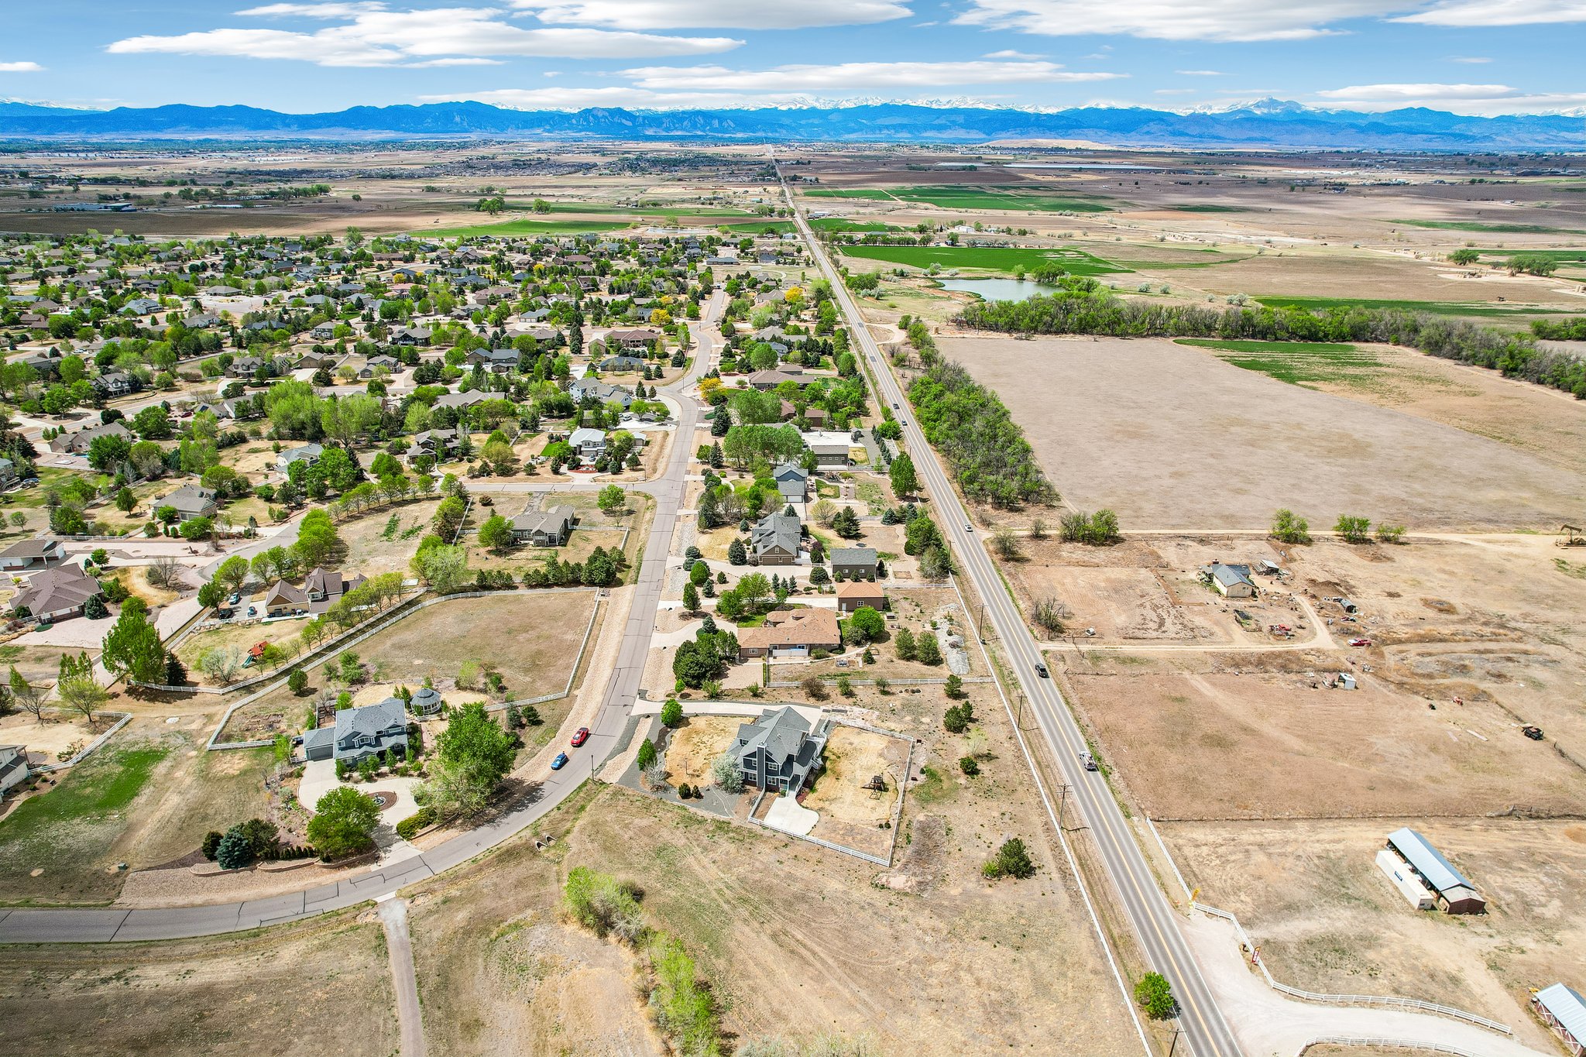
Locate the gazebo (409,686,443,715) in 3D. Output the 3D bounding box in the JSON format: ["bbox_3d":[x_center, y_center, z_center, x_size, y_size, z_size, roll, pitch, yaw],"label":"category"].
[{"bbox_3d":[-86.640,40.260,228.740,6.500,5.500,6.500,-9,24,-22],"label":"gazebo"}]

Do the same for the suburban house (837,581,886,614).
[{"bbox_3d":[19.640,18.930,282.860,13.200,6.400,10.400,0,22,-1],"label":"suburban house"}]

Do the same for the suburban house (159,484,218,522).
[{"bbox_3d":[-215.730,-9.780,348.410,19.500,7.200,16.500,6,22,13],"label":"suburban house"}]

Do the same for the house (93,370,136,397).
[{"bbox_3d":[-351.840,-74.120,500.530,14.500,8.500,16.500,12,25,28],"label":"house"}]

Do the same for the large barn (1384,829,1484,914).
[{"bbox_3d":[117.780,62.860,178.290,6.500,4.300,18.200,-1,22,-3],"label":"large barn"}]

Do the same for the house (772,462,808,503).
[{"bbox_3d":[-0.490,-17.130,357.960,13.200,9.000,20.000,0,22,1],"label":"house"}]

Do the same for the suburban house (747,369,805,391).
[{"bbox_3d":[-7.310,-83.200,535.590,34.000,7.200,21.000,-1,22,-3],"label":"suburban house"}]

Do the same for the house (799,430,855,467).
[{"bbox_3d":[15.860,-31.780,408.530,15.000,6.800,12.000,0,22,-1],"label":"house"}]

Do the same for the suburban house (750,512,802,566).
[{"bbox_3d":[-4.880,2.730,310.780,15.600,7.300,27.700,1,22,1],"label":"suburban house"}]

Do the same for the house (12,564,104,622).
[{"bbox_3d":[-213.060,17.890,280.090,21.000,6.800,31.500,-18,28,-38],"label":"house"}]

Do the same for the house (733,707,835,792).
[{"bbox_3d":[-3.600,44.850,202.270,15.900,10.000,18.800,8,23,19],"label":"house"}]

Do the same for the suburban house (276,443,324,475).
[{"bbox_3d":[-199.280,-27.930,393.550,21.000,7.500,17.000,-19,29,-39],"label":"suburban house"}]

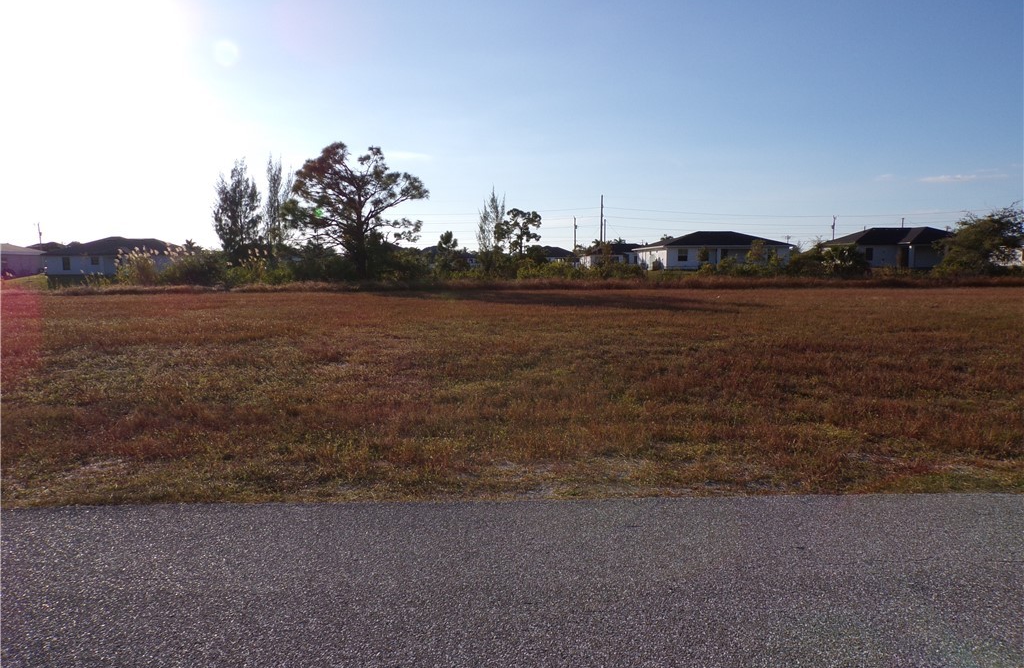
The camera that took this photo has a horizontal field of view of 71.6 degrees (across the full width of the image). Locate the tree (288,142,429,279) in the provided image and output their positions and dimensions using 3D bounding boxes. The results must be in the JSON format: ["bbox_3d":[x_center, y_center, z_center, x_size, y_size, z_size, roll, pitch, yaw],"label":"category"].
[{"bbox_3d":[-11.458,-8.920,53.000,10.400,10.700,9.200,0,6,0],"label":"tree"}]

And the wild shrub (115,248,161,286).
[{"bbox_3d":[-25.582,-4.543,48.500,3.100,2.600,2.600,0,6,0],"label":"wild shrub"}]

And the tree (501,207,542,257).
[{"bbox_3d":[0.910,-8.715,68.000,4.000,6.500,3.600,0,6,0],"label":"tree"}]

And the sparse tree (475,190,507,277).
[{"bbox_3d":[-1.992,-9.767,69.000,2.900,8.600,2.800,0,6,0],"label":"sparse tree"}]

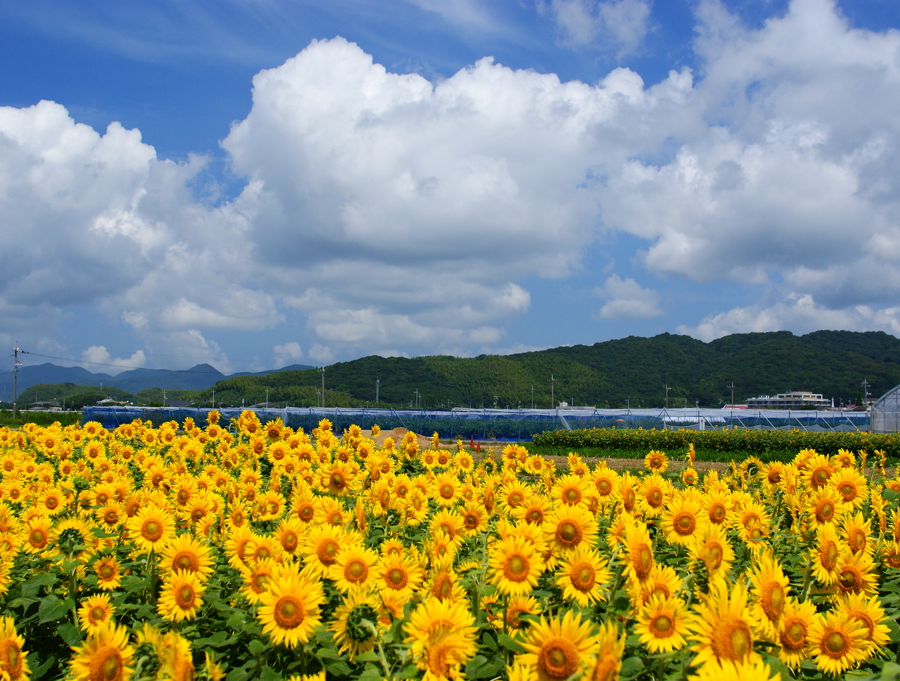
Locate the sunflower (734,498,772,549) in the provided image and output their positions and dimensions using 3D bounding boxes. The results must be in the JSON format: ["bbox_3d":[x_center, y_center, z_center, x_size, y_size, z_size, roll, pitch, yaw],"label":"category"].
[{"bbox_3d":[1.469,0.884,6.211,0.185,0.223,0.082,0,5,-5],"label":"sunflower"}]

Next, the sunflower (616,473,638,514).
[{"bbox_3d":[0.944,0.814,6.800,0.213,0.223,0.087,3,1,-44],"label":"sunflower"}]

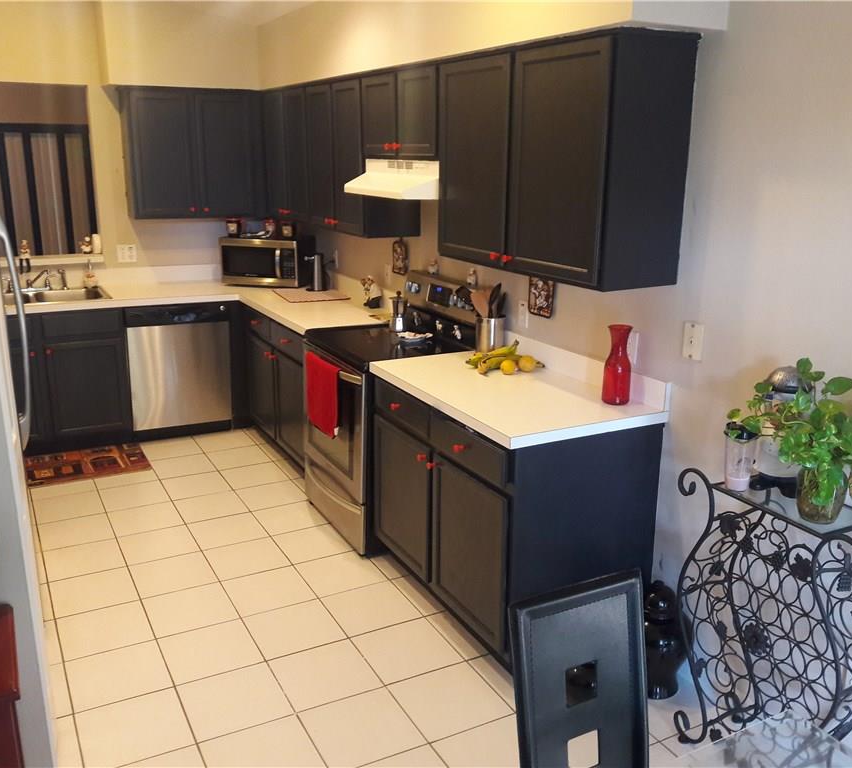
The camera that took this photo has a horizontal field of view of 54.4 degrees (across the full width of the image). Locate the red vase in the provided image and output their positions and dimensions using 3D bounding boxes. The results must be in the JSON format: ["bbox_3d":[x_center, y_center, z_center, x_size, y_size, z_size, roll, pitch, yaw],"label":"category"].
[{"bbox_3d":[0.685,-0.067,2.912,0.097,0.270,0.097,1,15,0],"label":"red vase"}]

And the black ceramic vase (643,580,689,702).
[{"bbox_3d":[0.805,0.849,2.775,0.228,0.400,0.228,-7,17,-27],"label":"black ceramic vase"}]

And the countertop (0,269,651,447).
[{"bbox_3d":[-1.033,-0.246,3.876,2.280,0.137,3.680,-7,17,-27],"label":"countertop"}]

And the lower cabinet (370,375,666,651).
[{"bbox_3d":[0.297,0.457,3.281,0.630,0.875,1.055,-7,17,-27],"label":"lower cabinet"}]

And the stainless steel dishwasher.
[{"bbox_3d":[-1.635,-0.159,5.333,0.603,0.810,0.600,-7,17,-27],"label":"stainless steel dishwasher"}]

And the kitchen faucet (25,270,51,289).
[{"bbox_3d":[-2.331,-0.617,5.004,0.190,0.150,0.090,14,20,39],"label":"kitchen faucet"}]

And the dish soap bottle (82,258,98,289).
[{"bbox_3d":[-2.106,-0.693,5.206,0.085,0.185,0.075,-7,17,-27],"label":"dish soap bottle"}]

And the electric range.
[{"bbox_3d":[-0.168,0.100,4.002,0.675,1.170,0.758,-7,17,-27],"label":"electric range"}]

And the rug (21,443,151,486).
[{"bbox_3d":[-2.027,0.469,4.765,0.800,0.010,0.530,-7,17,-27],"label":"rug"}]

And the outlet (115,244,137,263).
[{"bbox_3d":[-1.933,-0.841,5.370,0.116,0.118,0.010,-7,17,-27],"label":"outlet"}]

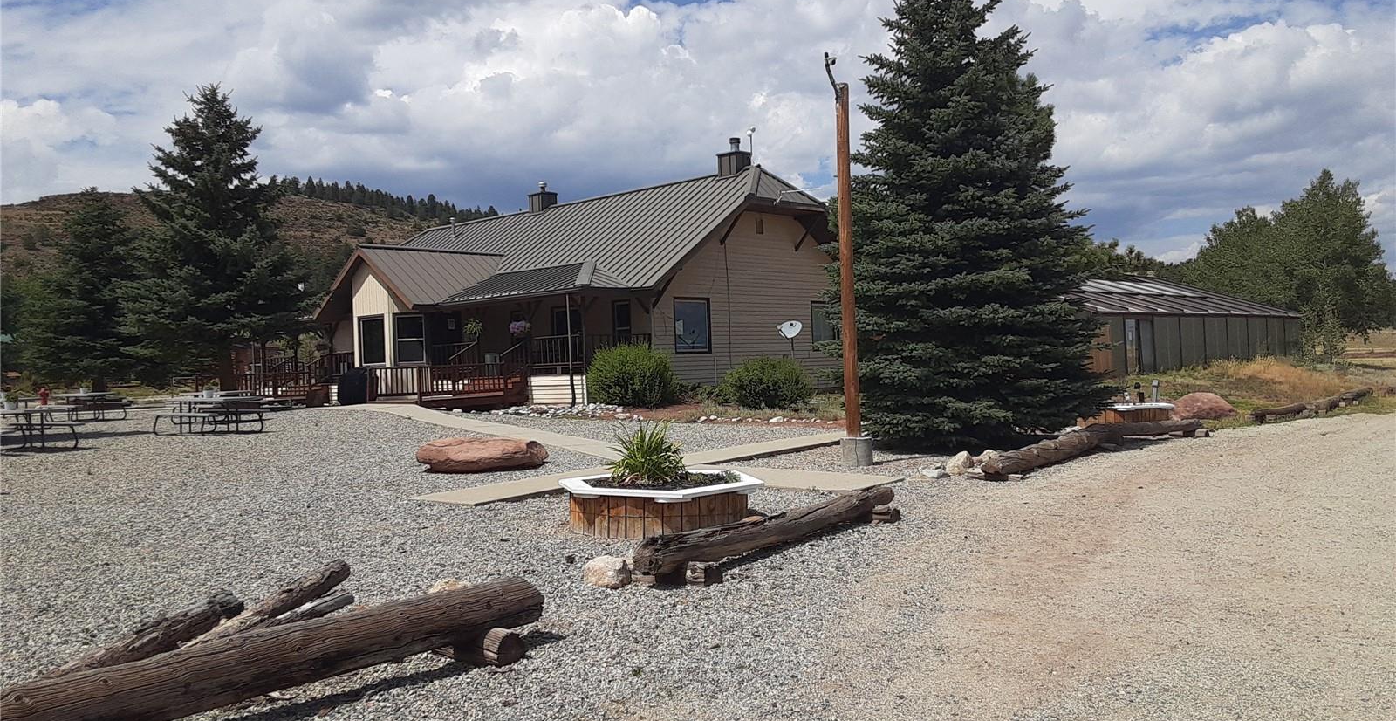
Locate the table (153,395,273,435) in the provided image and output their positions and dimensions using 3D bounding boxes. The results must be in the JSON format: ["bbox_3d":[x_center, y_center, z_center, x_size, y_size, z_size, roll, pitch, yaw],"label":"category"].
[{"bbox_3d":[-10.619,1.205,23.795,2.380,0.770,1.500,-3,-1,36],"label":"table"}]

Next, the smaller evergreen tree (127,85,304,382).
[{"bbox_3d":[-17.400,-4.133,39.500,6.100,11.480,6.100,-2,0,0],"label":"smaller evergreen tree"}]

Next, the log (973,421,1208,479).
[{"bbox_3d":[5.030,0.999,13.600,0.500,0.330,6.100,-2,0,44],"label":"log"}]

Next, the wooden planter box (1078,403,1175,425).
[{"bbox_3d":[7.710,1.004,19.591,1.800,0.410,1.700,-2,0,21],"label":"wooden planter box"}]

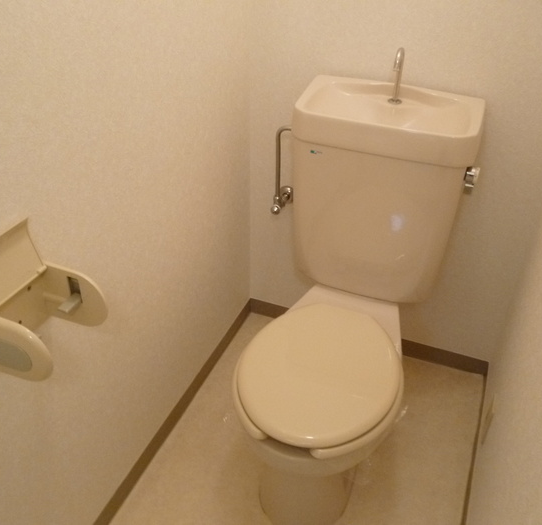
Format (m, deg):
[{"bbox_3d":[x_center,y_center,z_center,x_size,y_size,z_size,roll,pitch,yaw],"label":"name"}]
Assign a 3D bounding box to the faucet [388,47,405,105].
[{"bbox_3d":[0.299,-0.438,1.337,0.038,0.137,0.070,14,38,18],"label":"faucet"}]

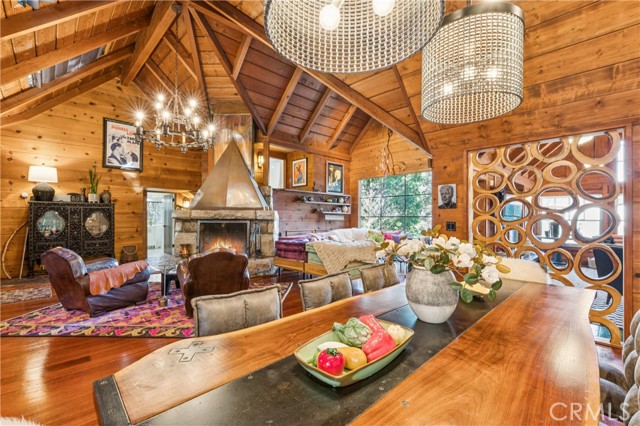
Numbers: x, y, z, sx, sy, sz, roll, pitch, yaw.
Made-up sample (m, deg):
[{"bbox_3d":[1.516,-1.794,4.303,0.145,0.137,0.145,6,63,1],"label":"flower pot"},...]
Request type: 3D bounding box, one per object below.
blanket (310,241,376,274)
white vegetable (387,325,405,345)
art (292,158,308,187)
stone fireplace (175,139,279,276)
[{"bbox_3d":[0.470,0.800,5.200,1.220,0.560,0.500,0,0,44],"label":"blanket"},{"bbox_3d":[0.303,0.482,1.115,0.073,0.068,0.073,0,0,0],"label":"white vegetable"},{"bbox_3d":[-0.614,-1.243,8.880,0.035,0.840,0.740,0,0,-44],"label":"art"},{"bbox_3d":[-2.120,-0.130,6.620,2.220,3.060,1.000,0,0,1],"label":"stone fireplace"}]

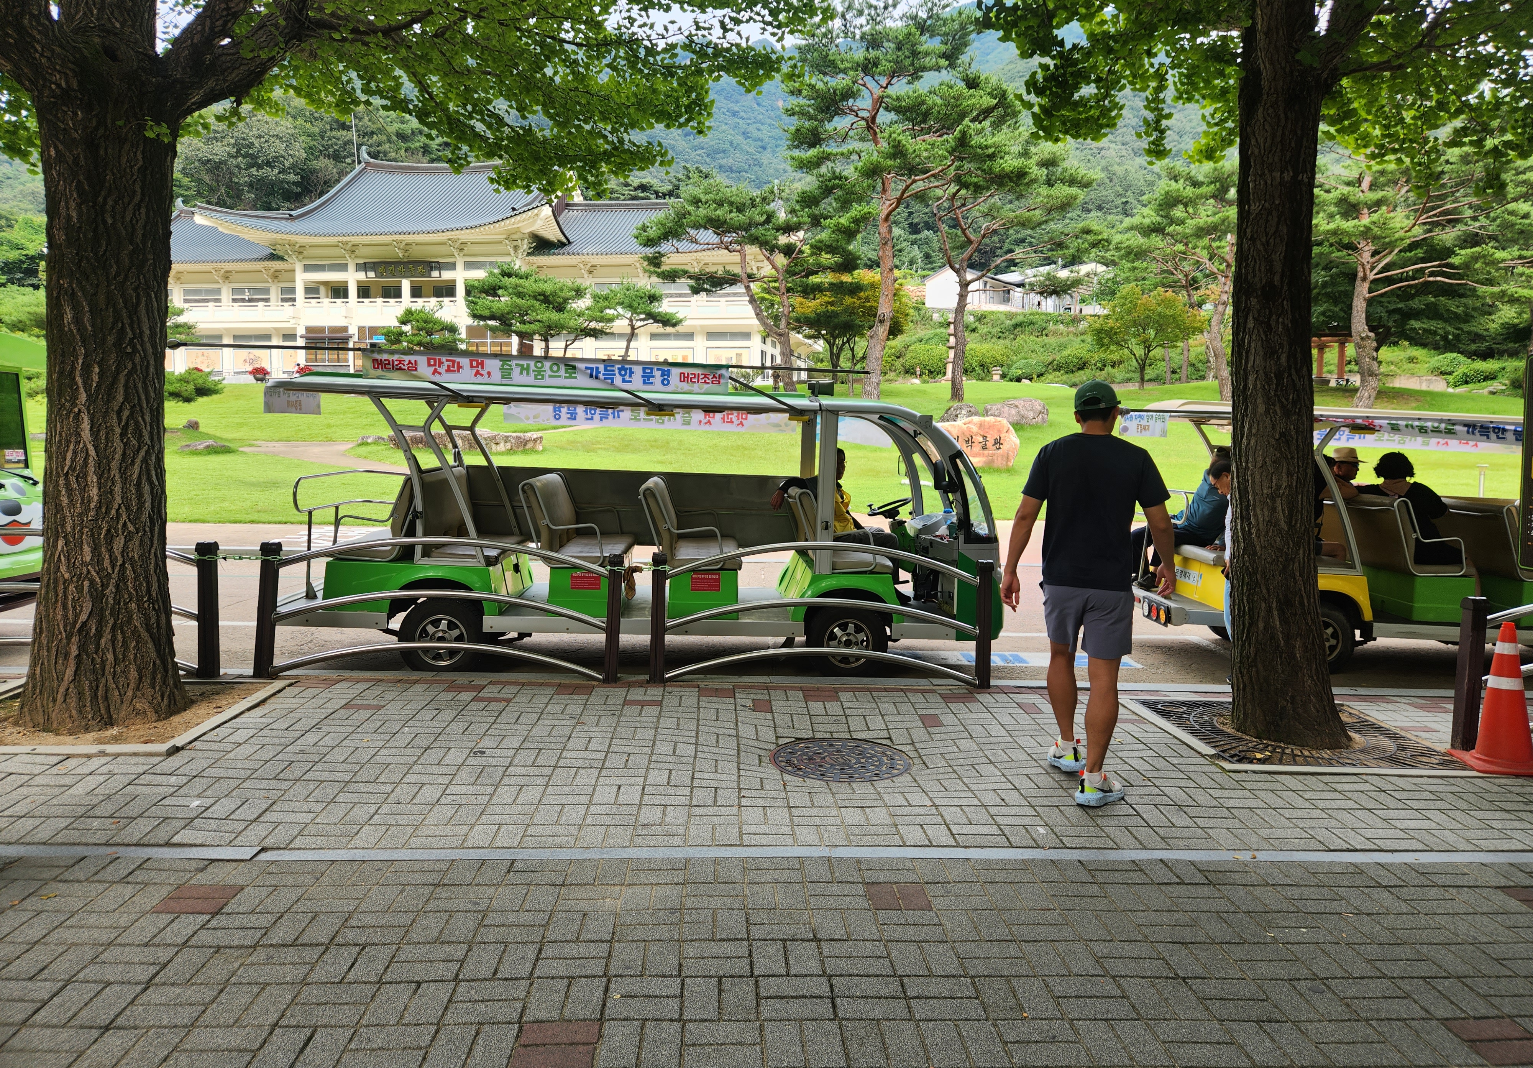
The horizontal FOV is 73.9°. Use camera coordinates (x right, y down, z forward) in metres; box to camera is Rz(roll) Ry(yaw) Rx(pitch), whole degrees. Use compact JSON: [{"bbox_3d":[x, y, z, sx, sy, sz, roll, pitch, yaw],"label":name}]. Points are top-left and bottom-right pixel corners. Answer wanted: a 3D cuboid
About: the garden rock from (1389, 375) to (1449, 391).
[{"bbox_3d":[33.322,-7.734,52.000,2.800,0.860,1.100,1,6,-3],"label":"garden rock"}]

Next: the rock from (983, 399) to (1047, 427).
[{"bbox_3d":[8.700,-4.240,35.500,2.200,1.000,1.400,2,5,6],"label":"rock"}]

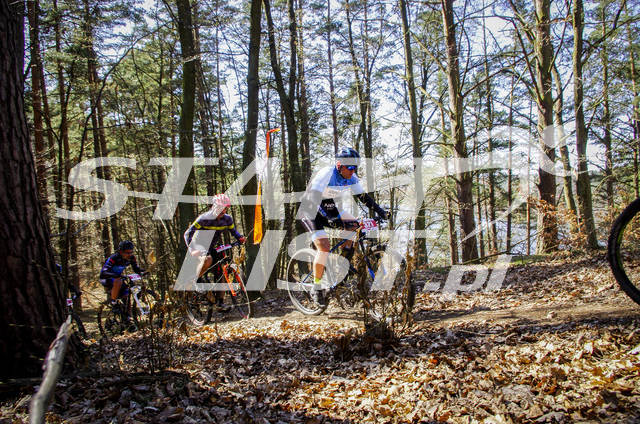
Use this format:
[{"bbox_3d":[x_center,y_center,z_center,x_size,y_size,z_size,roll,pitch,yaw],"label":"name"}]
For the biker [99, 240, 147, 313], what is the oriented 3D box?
[{"bbox_3d":[-3.260,1.170,7.950,0.920,1.400,0.580,-7,-1,38],"label":"biker"}]

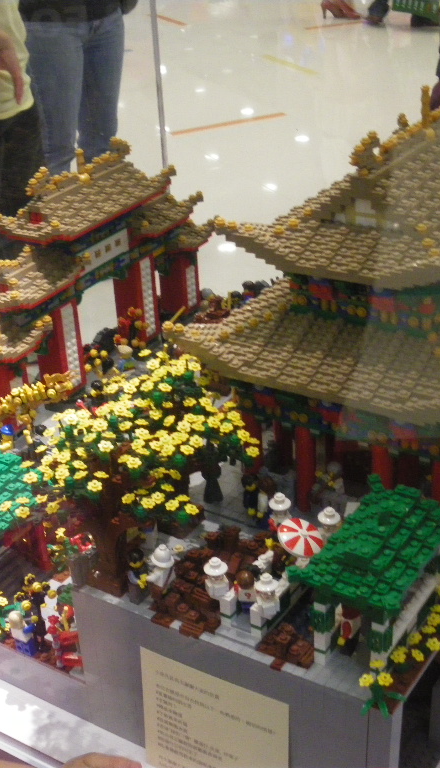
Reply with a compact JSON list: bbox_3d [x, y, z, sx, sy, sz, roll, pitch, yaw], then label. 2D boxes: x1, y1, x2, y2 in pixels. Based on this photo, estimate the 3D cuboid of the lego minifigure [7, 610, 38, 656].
[{"bbox_3d":[-0.162,0.201,0.868,0.021,0.041,0.016,14,33,30],"label":"lego minifigure"}]

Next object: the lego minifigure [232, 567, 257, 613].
[{"bbox_3d":[0.018,0.144,0.732,0.020,0.038,0.015,14,33,30],"label":"lego minifigure"}]

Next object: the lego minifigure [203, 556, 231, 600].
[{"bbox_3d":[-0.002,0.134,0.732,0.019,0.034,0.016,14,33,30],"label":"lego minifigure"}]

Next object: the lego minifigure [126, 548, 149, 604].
[{"bbox_3d":[-0.057,0.133,0.744,0.014,0.041,0.019,15,35,29],"label":"lego minifigure"}]

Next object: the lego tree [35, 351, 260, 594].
[{"bbox_3d":[-0.054,0.070,0.774,0.158,0.158,0.145,-3,28,2],"label":"lego tree"}]

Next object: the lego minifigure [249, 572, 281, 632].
[{"bbox_3d":[0.030,0.145,0.715,0.020,0.041,0.016,14,33,30],"label":"lego minifigure"}]

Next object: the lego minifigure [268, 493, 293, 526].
[{"bbox_3d":[0.045,0.102,0.786,0.020,0.043,0.016,2,31,9],"label":"lego minifigure"}]

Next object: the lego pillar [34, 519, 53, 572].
[{"bbox_3d":[-0.153,0.139,0.928,0.009,0.053,0.009,15,35,29],"label":"lego pillar"}]

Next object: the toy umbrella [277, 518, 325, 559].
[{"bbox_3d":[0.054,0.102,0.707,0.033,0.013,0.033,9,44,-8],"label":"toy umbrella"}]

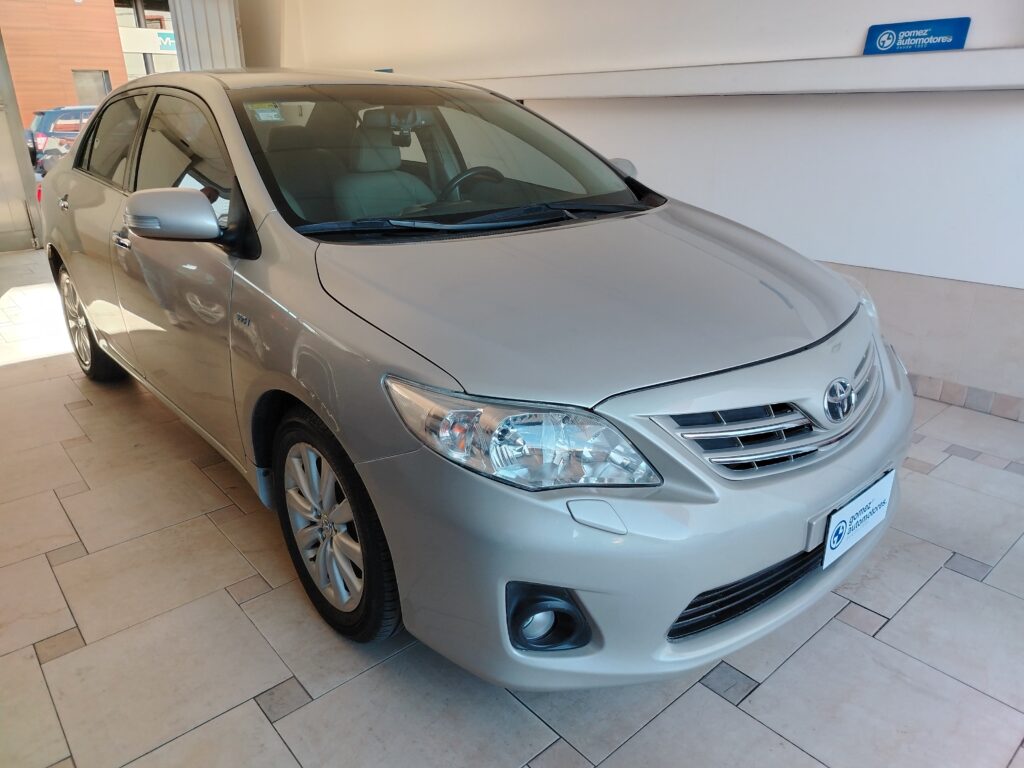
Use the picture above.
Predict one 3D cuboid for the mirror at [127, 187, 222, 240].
[{"bbox_3d":[-0.902,-0.449,1.894,0.240,0.155,0.130,-18,27,-38],"label":"mirror"}]

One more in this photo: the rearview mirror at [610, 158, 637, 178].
[{"bbox_3d":[0.445,-0.888,3.004,0.240,0.155,0.130,-18,27,-38],"label":"rearview mirror"}]

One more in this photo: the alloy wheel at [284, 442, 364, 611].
[{"bbox_3d":[-0.420,0.337,1.817,0.160,0.445,0.445,-18,27,-38],"label":"alloy wheel"}]

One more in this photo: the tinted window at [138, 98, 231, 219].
[{"bbox_3d":[-1.008,-0.728,2.203,0.060,0.376,0.980,12,7,-45],"label":"tinted window"}]

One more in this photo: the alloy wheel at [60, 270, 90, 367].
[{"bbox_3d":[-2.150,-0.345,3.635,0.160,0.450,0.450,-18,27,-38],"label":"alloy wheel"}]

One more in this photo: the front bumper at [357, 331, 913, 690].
[{"bbox_3d":[0.560,0.165,1.827,1.760,0.580,0.680,-18,27,-38],"label":"front bumper"}]

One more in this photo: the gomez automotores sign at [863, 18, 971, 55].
[{"bbox_3d":[1.683,-1.443,2.968,0.015,0.130,0.405,-10,22,-41],"label":"gomez automotores sign"}]

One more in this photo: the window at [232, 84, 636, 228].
[{"bbox_3d":[-0.211,-0.794,2.378,1.400,0.108,0.957,-18,54,-38],"label":"window"}]

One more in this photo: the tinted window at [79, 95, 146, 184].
[{"bbox_3d":[-1.637,-0.994,2.884,0.060,0.356,0.810,13,6,-45],"label":"tinted window"}]

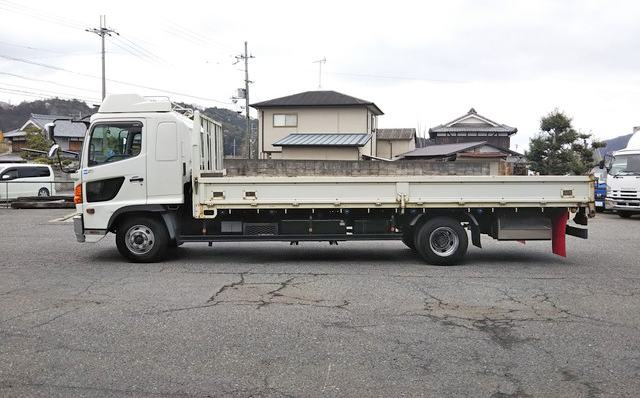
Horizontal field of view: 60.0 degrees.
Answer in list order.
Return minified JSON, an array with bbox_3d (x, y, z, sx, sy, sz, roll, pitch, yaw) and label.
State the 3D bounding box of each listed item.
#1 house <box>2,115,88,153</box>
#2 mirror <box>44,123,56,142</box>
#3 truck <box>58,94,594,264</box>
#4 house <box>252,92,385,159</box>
[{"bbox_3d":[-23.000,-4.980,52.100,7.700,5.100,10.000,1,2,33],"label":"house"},{"bbox_3d":[-4.180,-1.030,8.600,0.110,0.300,0.200,0,2,-5],"label":"mirror"},{"bbox_3d":[0.130,-0.385,9.870,8.420,2.770,2.300,0,2,0],"label":"truck"},{"bbox_3d":[0.200,-3.980,37.800,8.000,7.100,7.800,0,2,11],"label":"house"}]

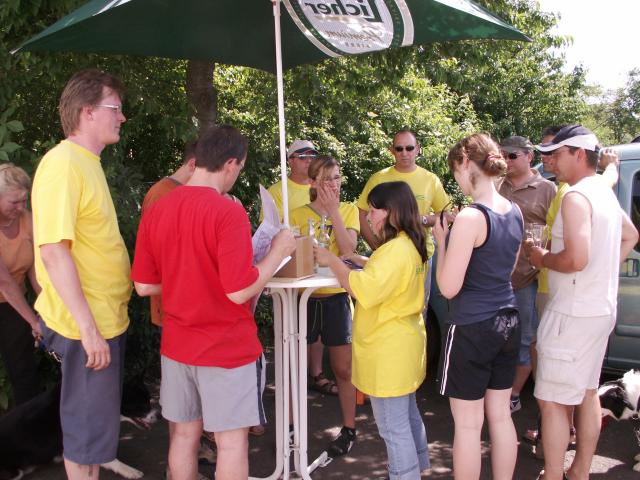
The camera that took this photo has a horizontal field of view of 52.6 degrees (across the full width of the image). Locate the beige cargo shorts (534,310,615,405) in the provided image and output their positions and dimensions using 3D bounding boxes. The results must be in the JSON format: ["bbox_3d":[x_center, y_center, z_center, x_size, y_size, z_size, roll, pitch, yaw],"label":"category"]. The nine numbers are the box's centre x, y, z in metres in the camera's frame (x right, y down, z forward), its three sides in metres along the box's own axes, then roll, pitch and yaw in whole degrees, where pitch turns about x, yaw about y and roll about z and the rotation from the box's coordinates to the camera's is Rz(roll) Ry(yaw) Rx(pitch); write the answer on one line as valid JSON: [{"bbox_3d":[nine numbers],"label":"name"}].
[{"bbox_3d":[1.227,0.557,3.120,0.350,0.500,0.420,3,7,28],"label":"beige cargo shorts"}]

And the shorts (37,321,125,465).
[{"bbox_3d":[-0.870,0.539,2.380,0.310,0.560,0.400,-1,6,-9],"label":"shorts"}]

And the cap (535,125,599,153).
[{"bbox_3d":[1.139,-0.467,2.991,0.280,0.140,0.180,1,5,20],"label":"cap"}]

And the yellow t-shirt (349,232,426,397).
[{"bbox_3d":[0.320,0.353,3.070,0.340,0.760,0.490,2,7,25],"label":"yellow t-shirt"}]

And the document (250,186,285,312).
[{"bbox_3d":[-0.264,0.037,2.820,0.320,0.520,0.140,2,6,20],"label":"document"}]

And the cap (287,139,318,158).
[{"bbox_3d":[-0.110,-0.573,4.050,0.180,0.135,0.260,-4,7,-30],"label":"cap"}]

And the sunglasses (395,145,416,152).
[{"bbox_3d":[0.548,-0.587,4.150,0.145,0.045,0.140,0,6,3],"label":"sunglasses"}]

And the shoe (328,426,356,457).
[{"bbox_3d":[0.128,1.149,3.688,0.100,0.115,0.265,3,6,31],"label":"shoe"}]

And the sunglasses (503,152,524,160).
[{"bbox_3d":[1.214,-0.523,4.050,0.130,0.043,0.140,-4,6,-37],"label":"sunglasses"}]

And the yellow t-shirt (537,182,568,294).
[{"bbox_3d":[1.477,-0.009,3.800,0.500,0.680,0.340,5,8,41],"label":"yellow t-shirt"}]

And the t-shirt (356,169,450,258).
[{"bbox_3d":[0.529,-0.174,4.101,0.560,0.620,0.300,-1,5,-3],"label":"t-shirt"}]

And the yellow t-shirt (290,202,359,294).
[{"bbox_3d":[0.028,0.048,3.639,0.420,0.540,0.270,0,5,6],"label":"yellow t-shirt"}]

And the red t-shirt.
[{"bbox_3d":[-0.508,0.150,2.660,0.530,0.730,0.330,1,6,13],"label":"red t-shirt"}]

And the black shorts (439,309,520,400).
[{"bbox_3d":[0.683,0.483,2.755,0.370,0.390,0.300,-4,6,-35],"label":"black shorts"}]

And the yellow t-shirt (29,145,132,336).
[{"bbox_3d":[-0.870,-0.002,2.380,0.340,0.720,0.500,-1,6,-7],"label":"yellow t-shirt"}]

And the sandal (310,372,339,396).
[{"bbox_3d":[0.026,1.057,4.734,0.275,0.110,0.105,3,6,37],"label":"sandal"}]

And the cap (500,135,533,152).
[{"bbox_3d":[1.234,-0.603,4.083,0.250,0.125,0.175,-4,6,-37],"label":"cap"}]

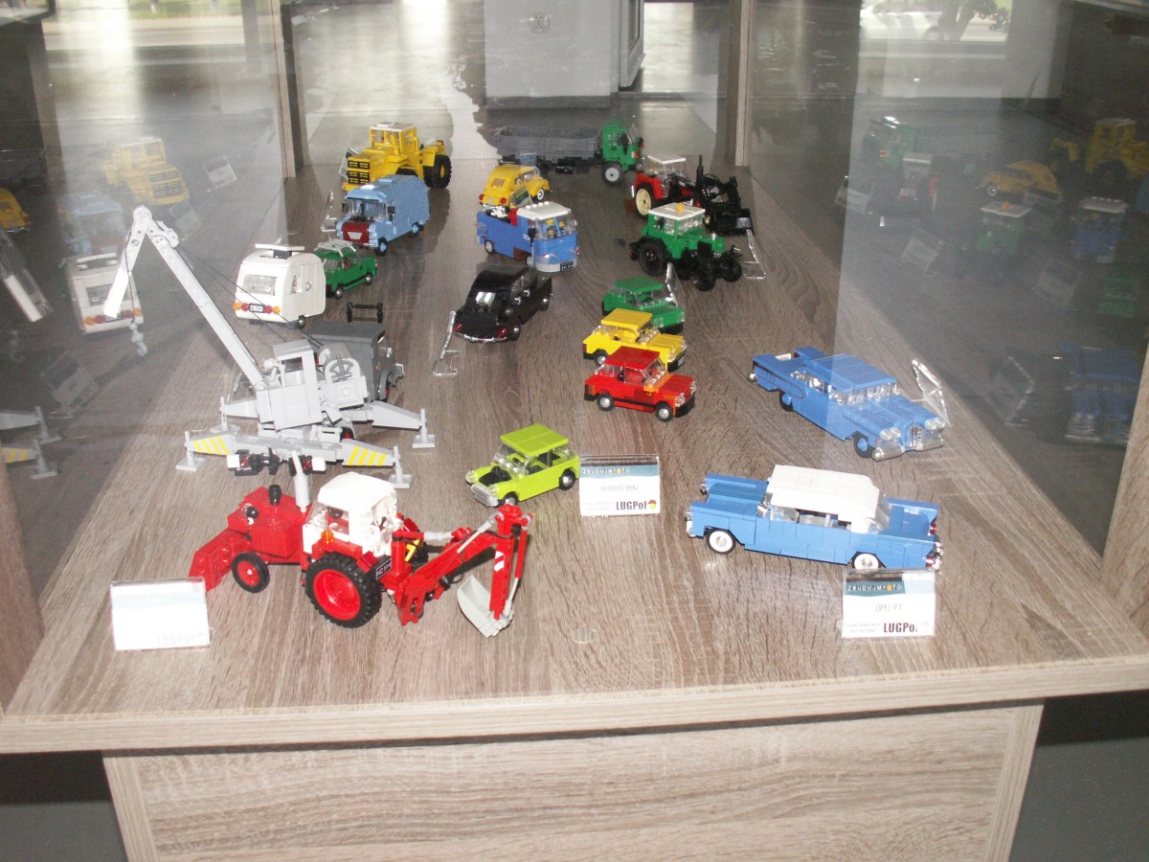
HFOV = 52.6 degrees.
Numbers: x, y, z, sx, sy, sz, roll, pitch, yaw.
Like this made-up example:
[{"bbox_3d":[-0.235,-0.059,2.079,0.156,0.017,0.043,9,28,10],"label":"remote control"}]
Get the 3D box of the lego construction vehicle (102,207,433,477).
[{"bbox_3d":[-0.186,-0.080,0.805,0.178,0.187,0.175,4,26,9],"label":"lego construction vehicle"}]

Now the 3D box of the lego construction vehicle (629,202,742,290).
[{"bbox_3d":[0.111,-0.188,1.167,0.117,0.069,0.054,23,35,38],"label":"lego construction vehicle"}]

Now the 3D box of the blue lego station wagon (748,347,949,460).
[{"bbox_3d":[0.204,-0.030,0.884,0.051,0.042,0.158,-14,30,-25],"label":"blue lego station wagon"}]

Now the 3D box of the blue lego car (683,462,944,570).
[{"bbox_3d":[0.148,0.052,0.718,0.152,0.047,0.048,8,28,15],"label":"blue lego car"}]

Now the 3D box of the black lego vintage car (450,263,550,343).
[{"bbox_3d":[-0.063,-0.118,1.034,0.047,0.051,0.131,9,27,17],"label":"black lego vintage car"}]

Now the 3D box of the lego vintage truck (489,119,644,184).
[{"bbox_3d":[-0.007,-0.367,1.518,0.188,0.072,0.066,4,26,8],"label":"lego vintage truck"}]

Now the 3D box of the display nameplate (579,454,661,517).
[{"bbox_3d":[0.030,0.035,0.766,0.052,0.034,0.023,-1,27,-2],"label":"display nameplate"}]

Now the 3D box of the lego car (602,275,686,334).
[{"bbox_3d":[0.062,-0.112,1.048,0.035,0.041,0.078,-18,32,-31],"label":"lego car"}]

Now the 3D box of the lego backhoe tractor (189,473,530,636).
[{"bbox_3d":[-0.126,0.060,0.660,0.199,0.087,0.062,11,29,21],"label":"lego backhoe tractor"}]

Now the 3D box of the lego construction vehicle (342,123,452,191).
[{"bbox_3d":[-0.222,-0.335,1.437,0.078,0.088,0.150,12,29,22],"label":"lego construction vehicle"}]

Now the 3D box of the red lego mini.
[{"bbox_3d":[0.051,-0.036,0.880,0.077,0.040,0.037,11,28,22],"label":"red lego mini"}]

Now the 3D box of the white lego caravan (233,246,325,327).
[{"bbox_3d":[-0.262,-0.132,1.046,0.051,0.072,0.082,7,14,13],"label":"white lego caravan"}]

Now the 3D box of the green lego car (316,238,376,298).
[{"bbox_3d":[-0.231,-0.160,1.139,0.035,0.046,0.077,13,30,24],"label":"green lego car"}]

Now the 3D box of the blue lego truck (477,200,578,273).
[{"bbox_3d":[-0.044,-0.206,1.211,0.121,0.054,0.045,22,34,38],"label":"blue lego truck"}]

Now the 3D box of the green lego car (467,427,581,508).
[{"bbox_3d":[-0.036,0.024,0.760,0.069,0.038,0.036,-20,32,-34],"label":"green lego car"}]

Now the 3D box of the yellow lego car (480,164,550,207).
[{"bbox_3d":[-0.074,-0.299,1.408,0.044,0.049,0.095,17,31,30],"label":"yellow lego car"}]

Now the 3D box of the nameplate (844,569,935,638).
[{"bbox_3d":[0.168,0.090,0.624,0.051,0.036,0.020,-1,26,-1],"label":"nameplate"}]

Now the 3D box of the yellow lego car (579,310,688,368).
[{"bbox_3d":[0.051,-0.073,0.956,0.077,0.040,0.037,10,28,21],"label":"yellow lego car"}]

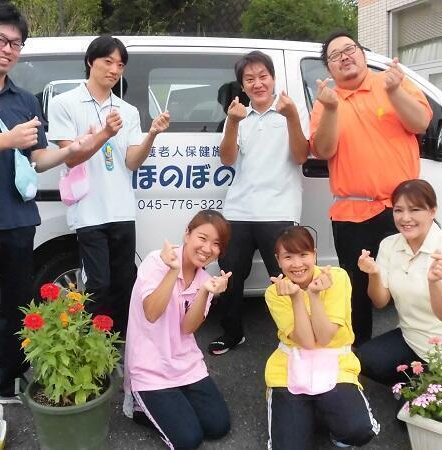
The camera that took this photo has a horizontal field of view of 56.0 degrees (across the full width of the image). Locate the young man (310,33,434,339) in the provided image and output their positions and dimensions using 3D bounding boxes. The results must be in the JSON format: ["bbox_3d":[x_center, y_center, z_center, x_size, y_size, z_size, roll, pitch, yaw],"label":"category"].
[{"bbox_3d":[0.758,-0.109,2.163,0.600,1.700,0.520,2,7,22],"label":"young man"}]

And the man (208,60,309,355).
[{"bbox_3d":[0.194,-0.076,2.206,0.500,1.640,0.420,0,6,3],"label":"man"}]

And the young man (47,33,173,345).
[{"bbox_3d":[-0.571,-0.062,2.095,0.540,1.670,0.450,-4,7,-25],"label":"young man"}]

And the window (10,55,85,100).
[{"bbox_3d":[-0.917,-0.719,2.292,0.680,0.420,0.070,-2,7,-10],"label":"window"}]

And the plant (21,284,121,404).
[{"bbox_3d":[-0.511,0.395,1.422,0.330,0.370,0.310,-3,7,-17],"label":"plant"}]

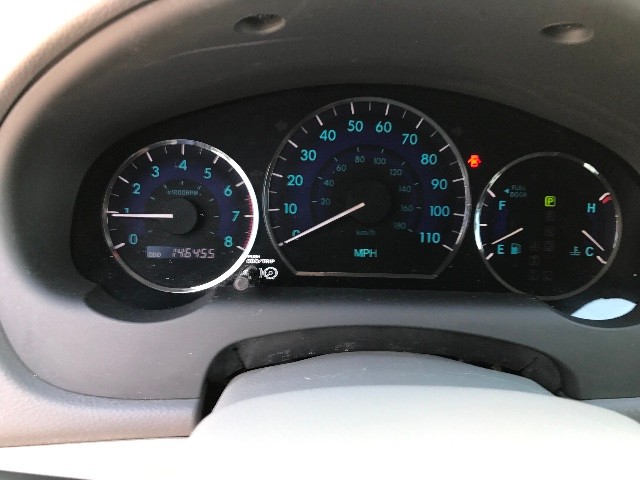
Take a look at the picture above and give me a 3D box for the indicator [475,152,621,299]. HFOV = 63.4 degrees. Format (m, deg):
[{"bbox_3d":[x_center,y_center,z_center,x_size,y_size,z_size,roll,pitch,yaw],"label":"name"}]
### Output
[{"bbox_3d":[0.157,-0.010,0.359,0.102,0.102,0.018,1,-1,-3],"label":"indicator"}]

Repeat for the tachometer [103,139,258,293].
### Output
[{"bbox_3d":[-0.092,-0.016,0.347,0.102,0.102,0.018,1,-1,-3],"label":"tachometer"}]

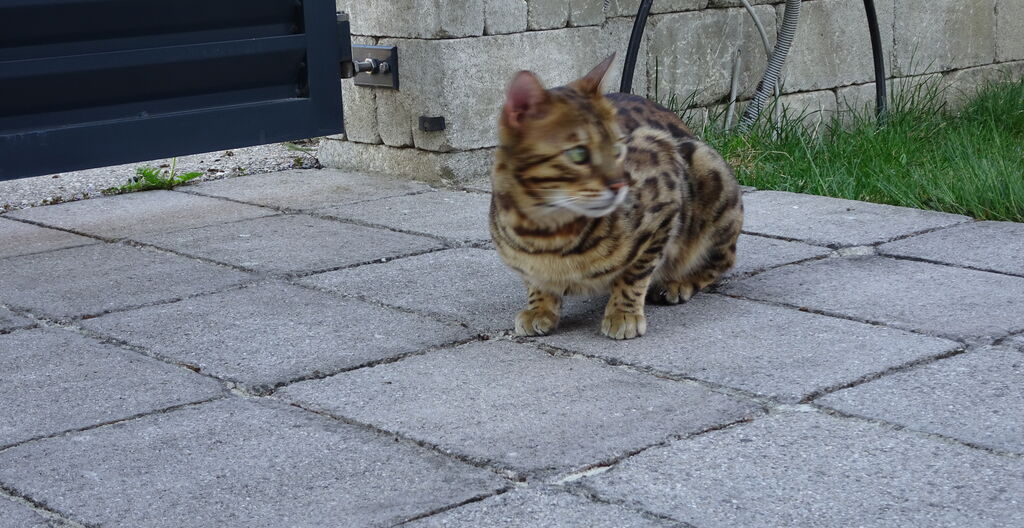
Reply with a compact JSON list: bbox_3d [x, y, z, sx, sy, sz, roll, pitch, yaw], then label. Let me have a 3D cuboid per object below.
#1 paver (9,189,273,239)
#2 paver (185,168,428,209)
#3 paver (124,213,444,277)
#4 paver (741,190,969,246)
[{"bbox_3d":[-0.436,-0.034,2.048,0.222,0.055,0.259,-12,16,-41],"label":"paver"},{"bbox_3d":[-0.261,-0.070,2.199,0.230,0.055,0.270,-12,16,-41],"label":"paver"},{"bbox_3d":[-0.240,0.004,1.839,0.222,0.055,0.304,-12,16,-41],"label":"paver"},{"bbox_3d":[0.319,-0.025,1.911,0.214,0.055,0.301,-12,16,-41],"label":"paver"}]

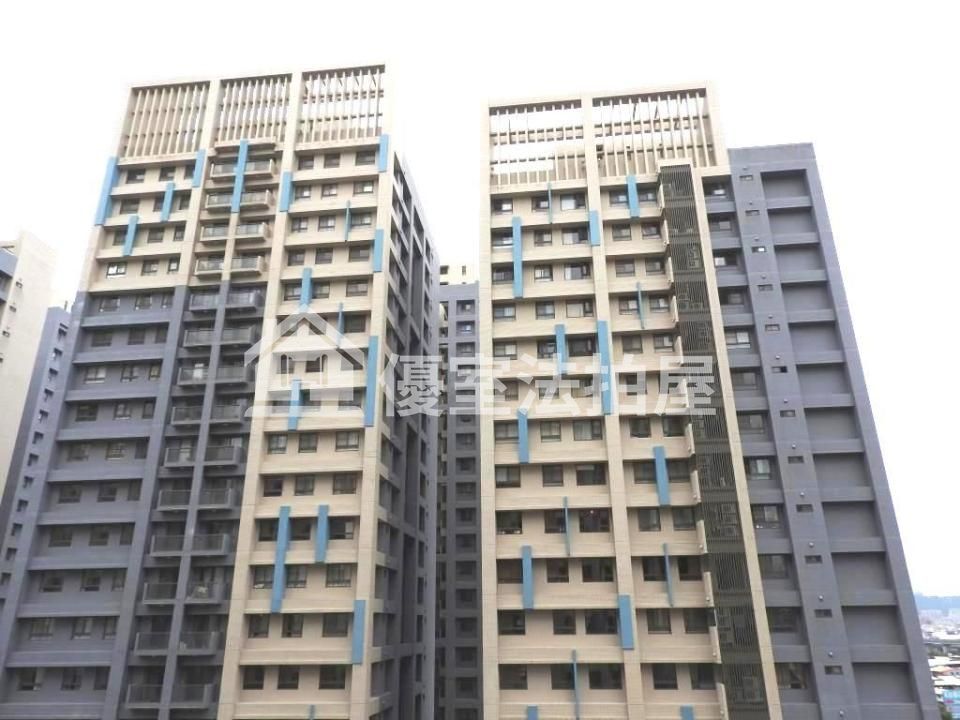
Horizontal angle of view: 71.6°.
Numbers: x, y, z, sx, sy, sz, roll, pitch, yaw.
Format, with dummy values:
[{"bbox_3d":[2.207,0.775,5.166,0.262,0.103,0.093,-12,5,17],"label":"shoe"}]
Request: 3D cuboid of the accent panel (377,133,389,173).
[{"bbox_3d":[-8.346,-17.904,57.909,0.710,3.900,0.220,-3,-21,6],"label":"accent panel"}]

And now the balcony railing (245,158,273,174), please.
[{"bbox_3d":[-19.614,-16.990,58.668,2.550,1.380,0.700,-3,-21,6],"label":"balcony railing"}]

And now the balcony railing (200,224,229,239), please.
[{"bbox_3d":[-22.626,-10.892,57.082,2.430,1.290,0.150,-3,-21,6],"label":"balcony railing"}]

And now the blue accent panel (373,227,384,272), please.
[{"bbox_3d":[-8.329,-9.010,55.111,0.660,4.000,0.220,-3,-21,5],"label":"blue accent panel"}]

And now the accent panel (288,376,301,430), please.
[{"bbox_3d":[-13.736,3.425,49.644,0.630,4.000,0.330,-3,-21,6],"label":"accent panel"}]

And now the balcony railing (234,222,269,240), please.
[{"bbox_3d":[-19.821,-10.979,57.667,2.560,1.440,0.600,-3,-21,5],"label":"balcony railing"}]

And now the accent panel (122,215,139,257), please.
[{"bbox_3d":[-30.749,-10.912,58.688,0.690,4.080,0.220,-3,-21,5],"label":"accent panel"}]

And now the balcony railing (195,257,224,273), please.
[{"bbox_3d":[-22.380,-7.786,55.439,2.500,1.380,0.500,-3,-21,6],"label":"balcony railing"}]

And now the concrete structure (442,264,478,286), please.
[{"bbox_3d":[-3.006,-11.731,97.744,6.200,4.000,4.500,-3,-21,6],"label":"concrete structure"}]

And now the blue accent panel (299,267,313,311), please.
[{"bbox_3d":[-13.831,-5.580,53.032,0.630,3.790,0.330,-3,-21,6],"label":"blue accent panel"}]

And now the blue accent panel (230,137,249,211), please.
[{"bbox_3d":[-20.857,-16.025,57.865,0.720,7.450,0.250,-3,-21,6],"label":"blue accent panel"}]

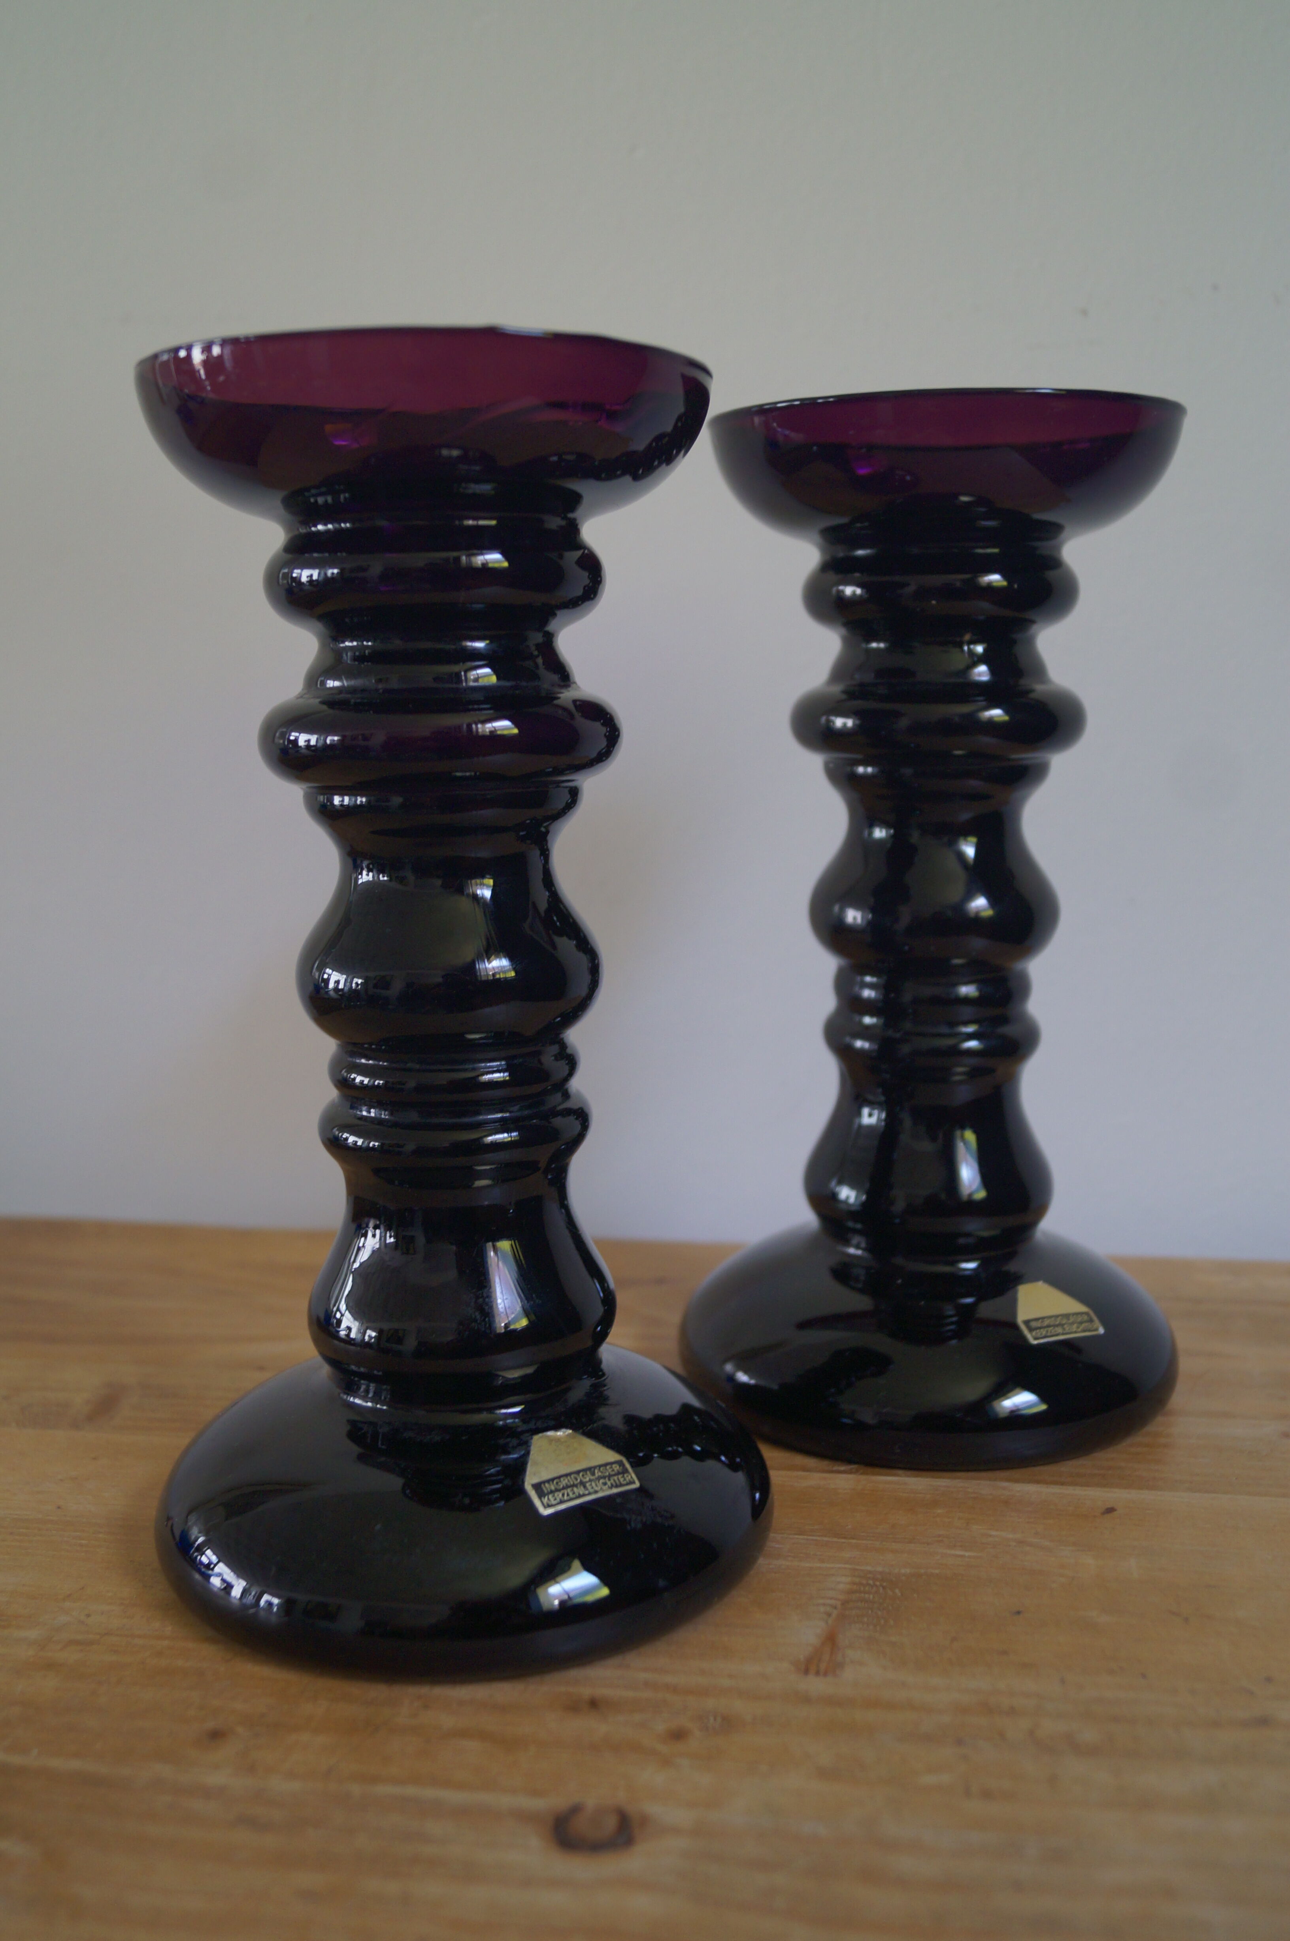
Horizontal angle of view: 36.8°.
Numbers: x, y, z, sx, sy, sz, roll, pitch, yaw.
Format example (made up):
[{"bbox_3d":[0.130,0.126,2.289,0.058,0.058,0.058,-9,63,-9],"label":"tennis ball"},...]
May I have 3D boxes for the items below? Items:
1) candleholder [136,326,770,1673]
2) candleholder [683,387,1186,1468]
[{"bbox_3d":[-0.037,0.008,0.375,0.121,0.239,0.121,-1,10,0],"label":"candleholder"},{"bbox_3d":[0.068,-0.008,0.458,0.120,0.239,0.120,-1,10,0],"label":"candleholder"}]

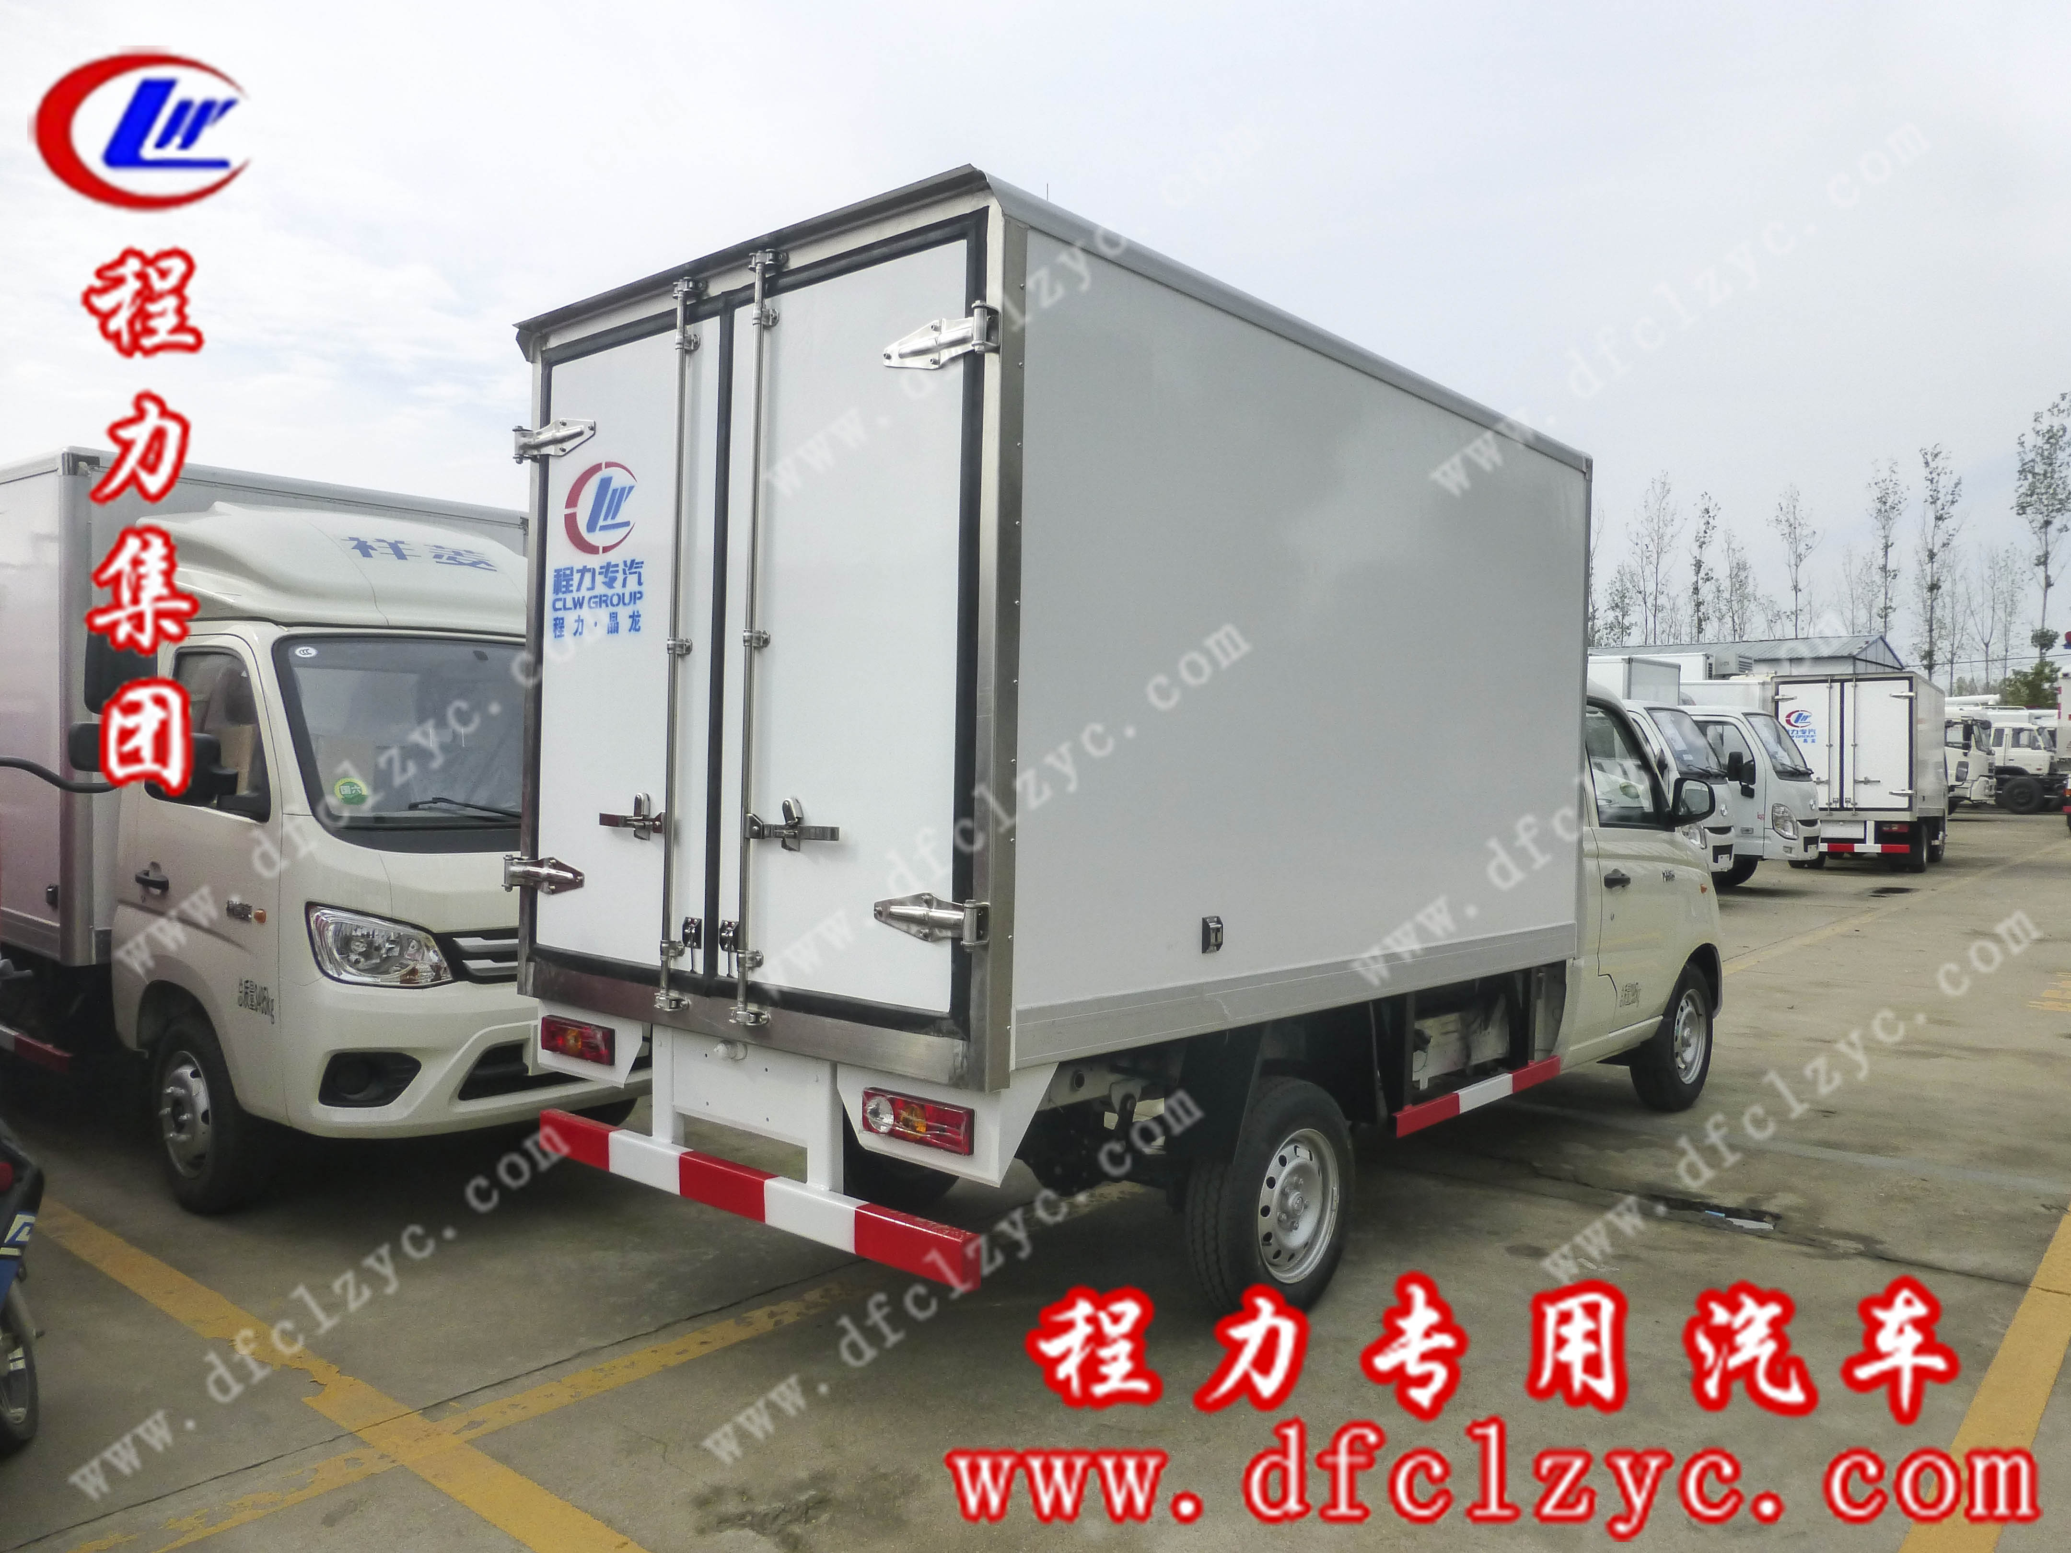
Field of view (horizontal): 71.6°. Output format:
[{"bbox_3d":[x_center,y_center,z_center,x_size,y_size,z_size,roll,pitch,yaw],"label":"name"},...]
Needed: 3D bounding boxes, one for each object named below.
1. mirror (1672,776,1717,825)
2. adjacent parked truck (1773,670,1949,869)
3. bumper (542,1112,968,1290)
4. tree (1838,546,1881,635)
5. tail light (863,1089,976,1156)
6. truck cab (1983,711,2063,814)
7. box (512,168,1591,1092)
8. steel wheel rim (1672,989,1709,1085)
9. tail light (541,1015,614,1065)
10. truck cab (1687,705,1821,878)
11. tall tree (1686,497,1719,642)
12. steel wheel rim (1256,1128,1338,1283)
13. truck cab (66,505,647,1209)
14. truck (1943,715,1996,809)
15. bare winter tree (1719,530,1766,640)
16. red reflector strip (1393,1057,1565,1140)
[{"bbox_3d":[2.542,0.093,5.528,0.100,0.185,0.155,0,1,-39],"label":"mirror"},{"bbox_3d":[12.367,-0.058,21.239,1.680,2.620,4.900,1,1,37],"label":"adjacent parked truck"},{"bbox_3d":[-0.703,0.933,3.285,1.555,0.097,0.052,1,0,41],"label":"bumper"},{"bbox_3d":[48.800,-6.736,85.000,2.500,14.000,2.500,1,1,30],"label":"tree"},{"bbox_3d":[-0.230,0.672,2.803,0.287,0.088,0.045,1,0,41],"label":"tail light"},{"bbox_3d":[26.900,-0.317,38.900,2.000,2.500,2.350,1,1,41],"label":"truck cab"},{"bbox_3d":[0.247,-0.263,4.338,1.730,1.740,2.970,1,0,41],"label":"box"},{"bbox_3d":[2.610,1.060,5.880,0.150,0.390,0.390,1,1,42],"label":"steel wheel rim"},{"bbox_3d":[-1.164,0.672,3.670,0.315,0.092,0.045,2,0,42],"label":"tail light"},{"bbox_3d":[7.392,0.054,15.253,1.600,1.680,1.650,1,1,41],"label":"truck cab"},{"bbox_3d":[34.900,-7.176,75.000,1.800,15.100,1.800,1,1,25],"label":"tall tree"},{"bbox_3d":[0.636,1.095,3.700,0.150,0.390,0.390,1,1,41],"label":"steel wheel rim"},{"bbox_3d":[-1.946,0.199,4.901,1.600,2.220,1.760,1,1,41],"label":"truck cab"},{"bbox_3d":[23.450,-0.380,36.700,1.900,2.250,2.300,1,1,41],"label":"truck"},{"bbox_3d":[35.412,-5.900,72.000,2.500,13.000,2.500,1,1,41],"label":"bare winter tree"},{"bbox_3d":[1.380,0.977,4.431,0.035,0.064,1.170,1,1,41],"label":"red reflector strip"}]

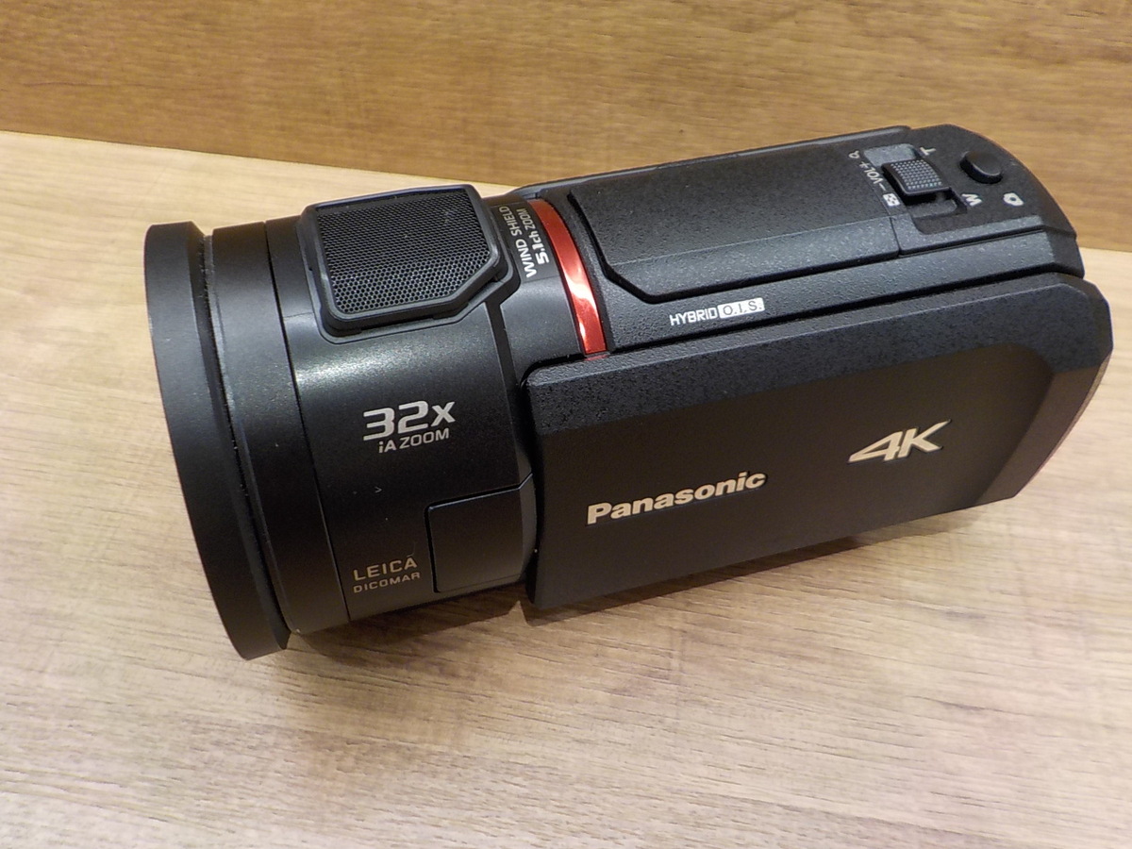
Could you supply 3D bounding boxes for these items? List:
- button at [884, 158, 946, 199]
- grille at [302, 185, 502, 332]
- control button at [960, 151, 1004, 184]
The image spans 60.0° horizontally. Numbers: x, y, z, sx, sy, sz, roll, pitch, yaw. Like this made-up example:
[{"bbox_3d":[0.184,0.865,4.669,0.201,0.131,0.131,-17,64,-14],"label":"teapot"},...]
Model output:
[{"bbox_3d":[0.058,-0.040,0.162,0.008,0.002,0.009,-12,50,-14],"label":"button"},{"bbox_3d":[-0.024,-0.024,0.144,0.027,0.004,0.028,-12,49,-14],"label":"grille"},{"bbox_3d":[0.070,-0.044,0.166,0.007,0.002,0.007,-12,50,-14],"label":"control button"}]

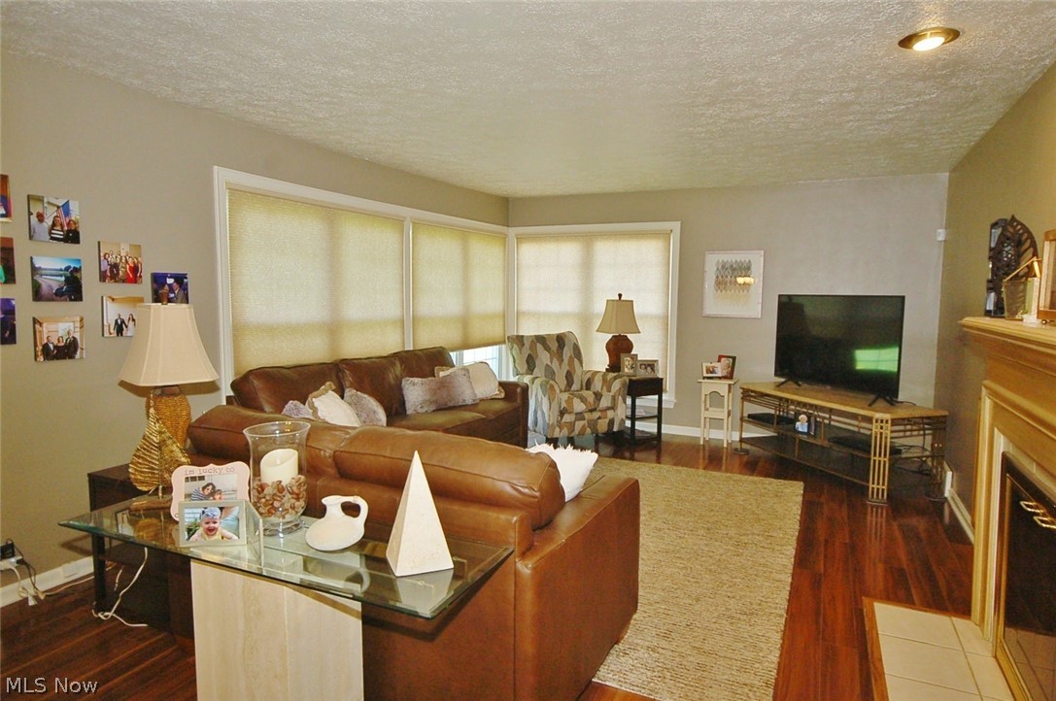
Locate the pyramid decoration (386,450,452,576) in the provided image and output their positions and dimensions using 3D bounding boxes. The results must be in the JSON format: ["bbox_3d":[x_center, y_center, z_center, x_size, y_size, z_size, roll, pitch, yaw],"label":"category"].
[{"bbox_3d":[-0.297,0.429,1.684,0.149,0.311,0.149,-2,6,-19],"label":"pyramid decoration"}]

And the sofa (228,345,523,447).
[{"bbox_3d":[-0.946,0.533,4.462,0.950,0.940,2.340,3,6,26],"label":"sofa"}]

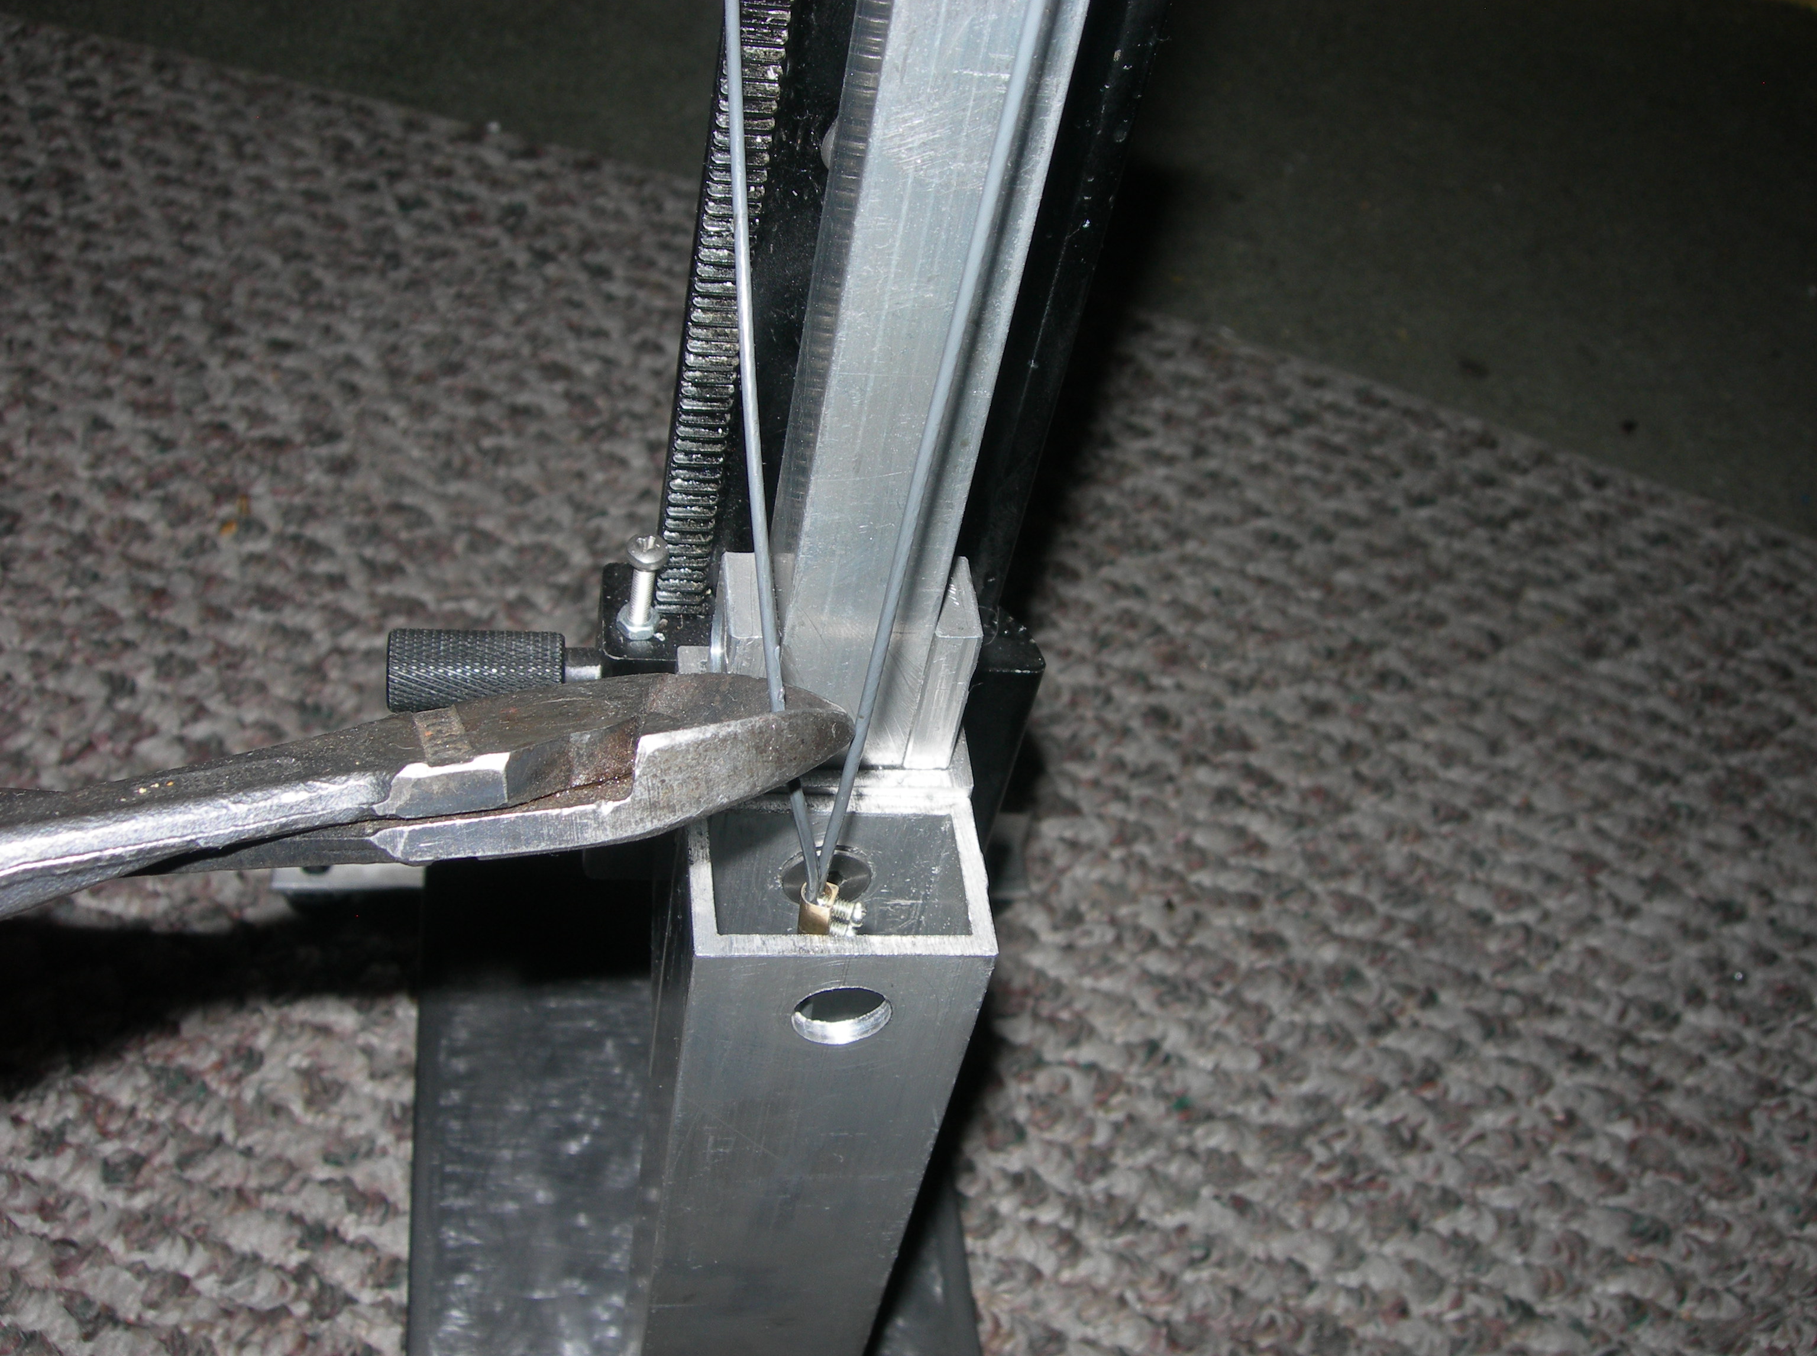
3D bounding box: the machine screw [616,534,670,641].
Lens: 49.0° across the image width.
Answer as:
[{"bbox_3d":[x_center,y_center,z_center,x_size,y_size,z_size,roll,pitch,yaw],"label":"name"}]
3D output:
[{"bbox_3d":[-0.036,-0.013,0.270,0.006,0.017,0.006,3,48,-12],"label":"machine screw"}]

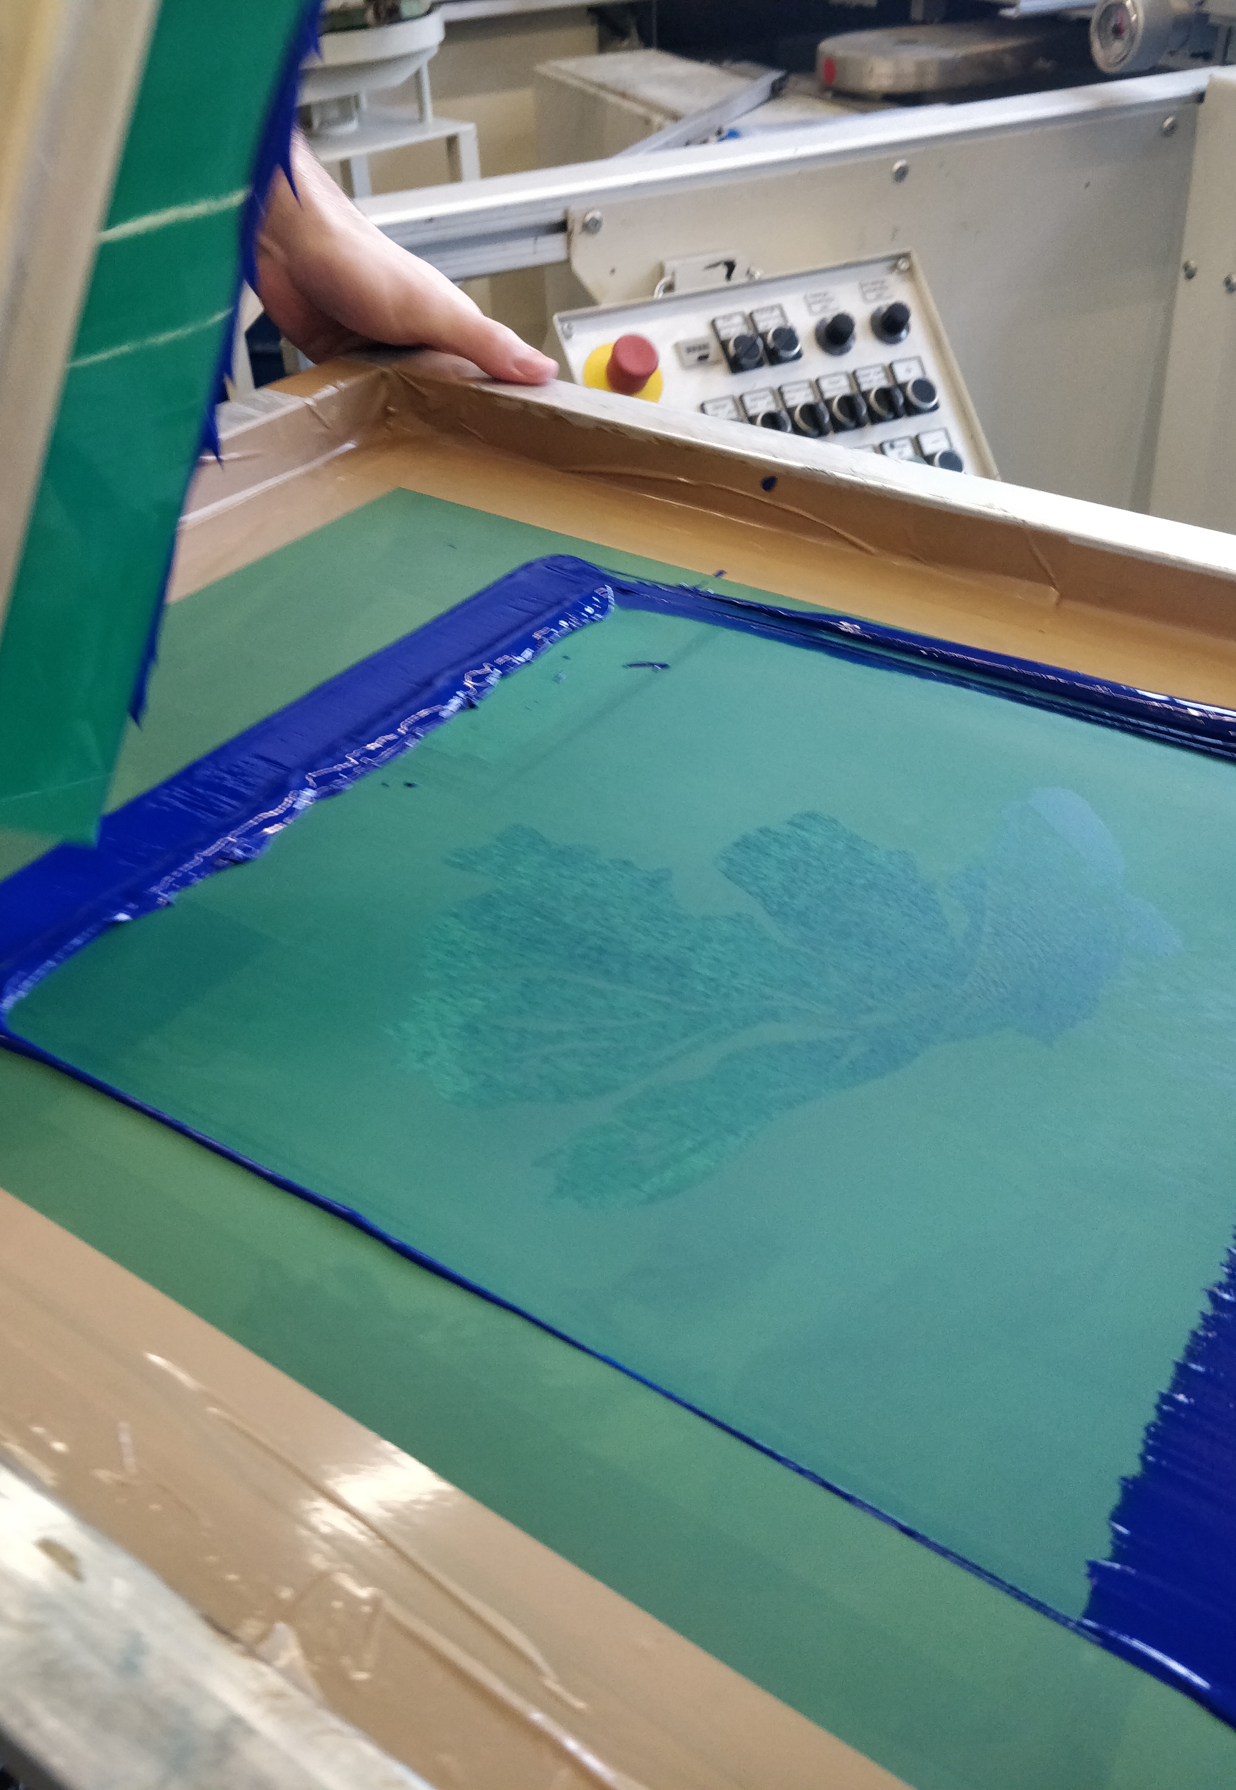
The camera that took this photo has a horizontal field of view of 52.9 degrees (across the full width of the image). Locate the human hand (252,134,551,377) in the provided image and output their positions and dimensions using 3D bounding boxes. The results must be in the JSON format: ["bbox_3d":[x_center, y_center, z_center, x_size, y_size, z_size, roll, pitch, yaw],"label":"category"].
[{"bbox_3d":[-0.096,-0.259,0.540,0.160,0.085,0.105,40,25,6],"label":"human hand"}]

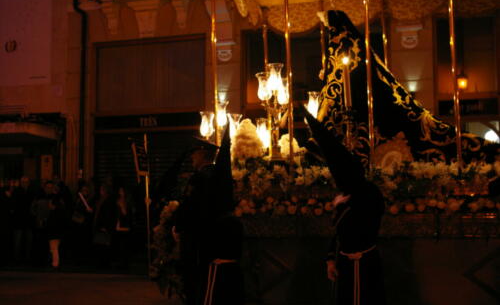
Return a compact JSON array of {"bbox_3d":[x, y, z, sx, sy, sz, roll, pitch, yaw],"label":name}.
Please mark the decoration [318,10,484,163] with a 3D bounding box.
[{"bbox_3d":[1.777,-0.833,7.658,1.940,1.960,1.250,-3,-5,17],"label":"decoration"}]

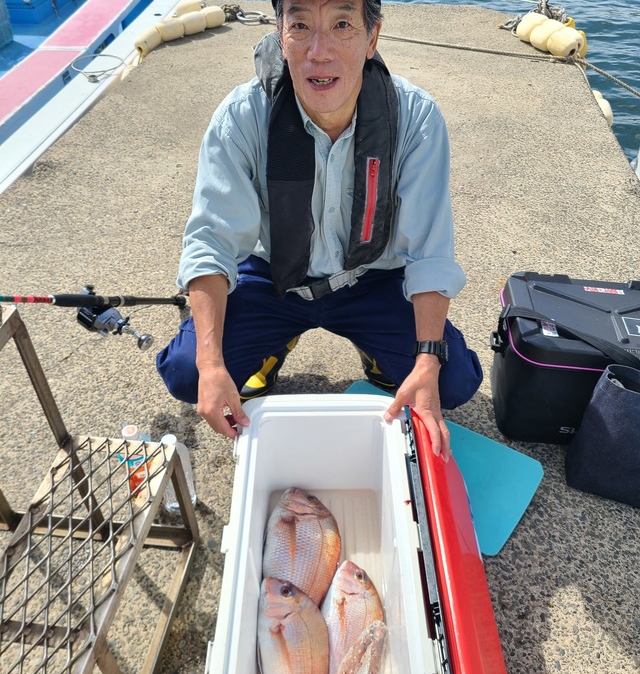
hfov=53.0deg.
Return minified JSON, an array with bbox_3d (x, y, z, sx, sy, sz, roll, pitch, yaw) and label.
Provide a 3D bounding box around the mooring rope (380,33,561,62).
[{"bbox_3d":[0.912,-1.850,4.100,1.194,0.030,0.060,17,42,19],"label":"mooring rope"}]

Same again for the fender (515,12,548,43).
[{"bbox_3d":[1.383,-2.032,4.207,0.178,0.178,0.202,-11,41,-13],"label":"fender"}]

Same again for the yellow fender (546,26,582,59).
[{"bbox_3d":[1.494,-1.801,3.924,0.178,0.178,0.202,-11,41,-13],"label":"yellow fender"}]

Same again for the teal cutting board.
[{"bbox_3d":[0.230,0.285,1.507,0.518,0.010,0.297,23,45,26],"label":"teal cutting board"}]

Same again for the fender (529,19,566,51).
[{"bbox_3d":[1.438,-1.916,4.066,0.178,0.178,0.202,-11,41,-13],"label":"fender"}]

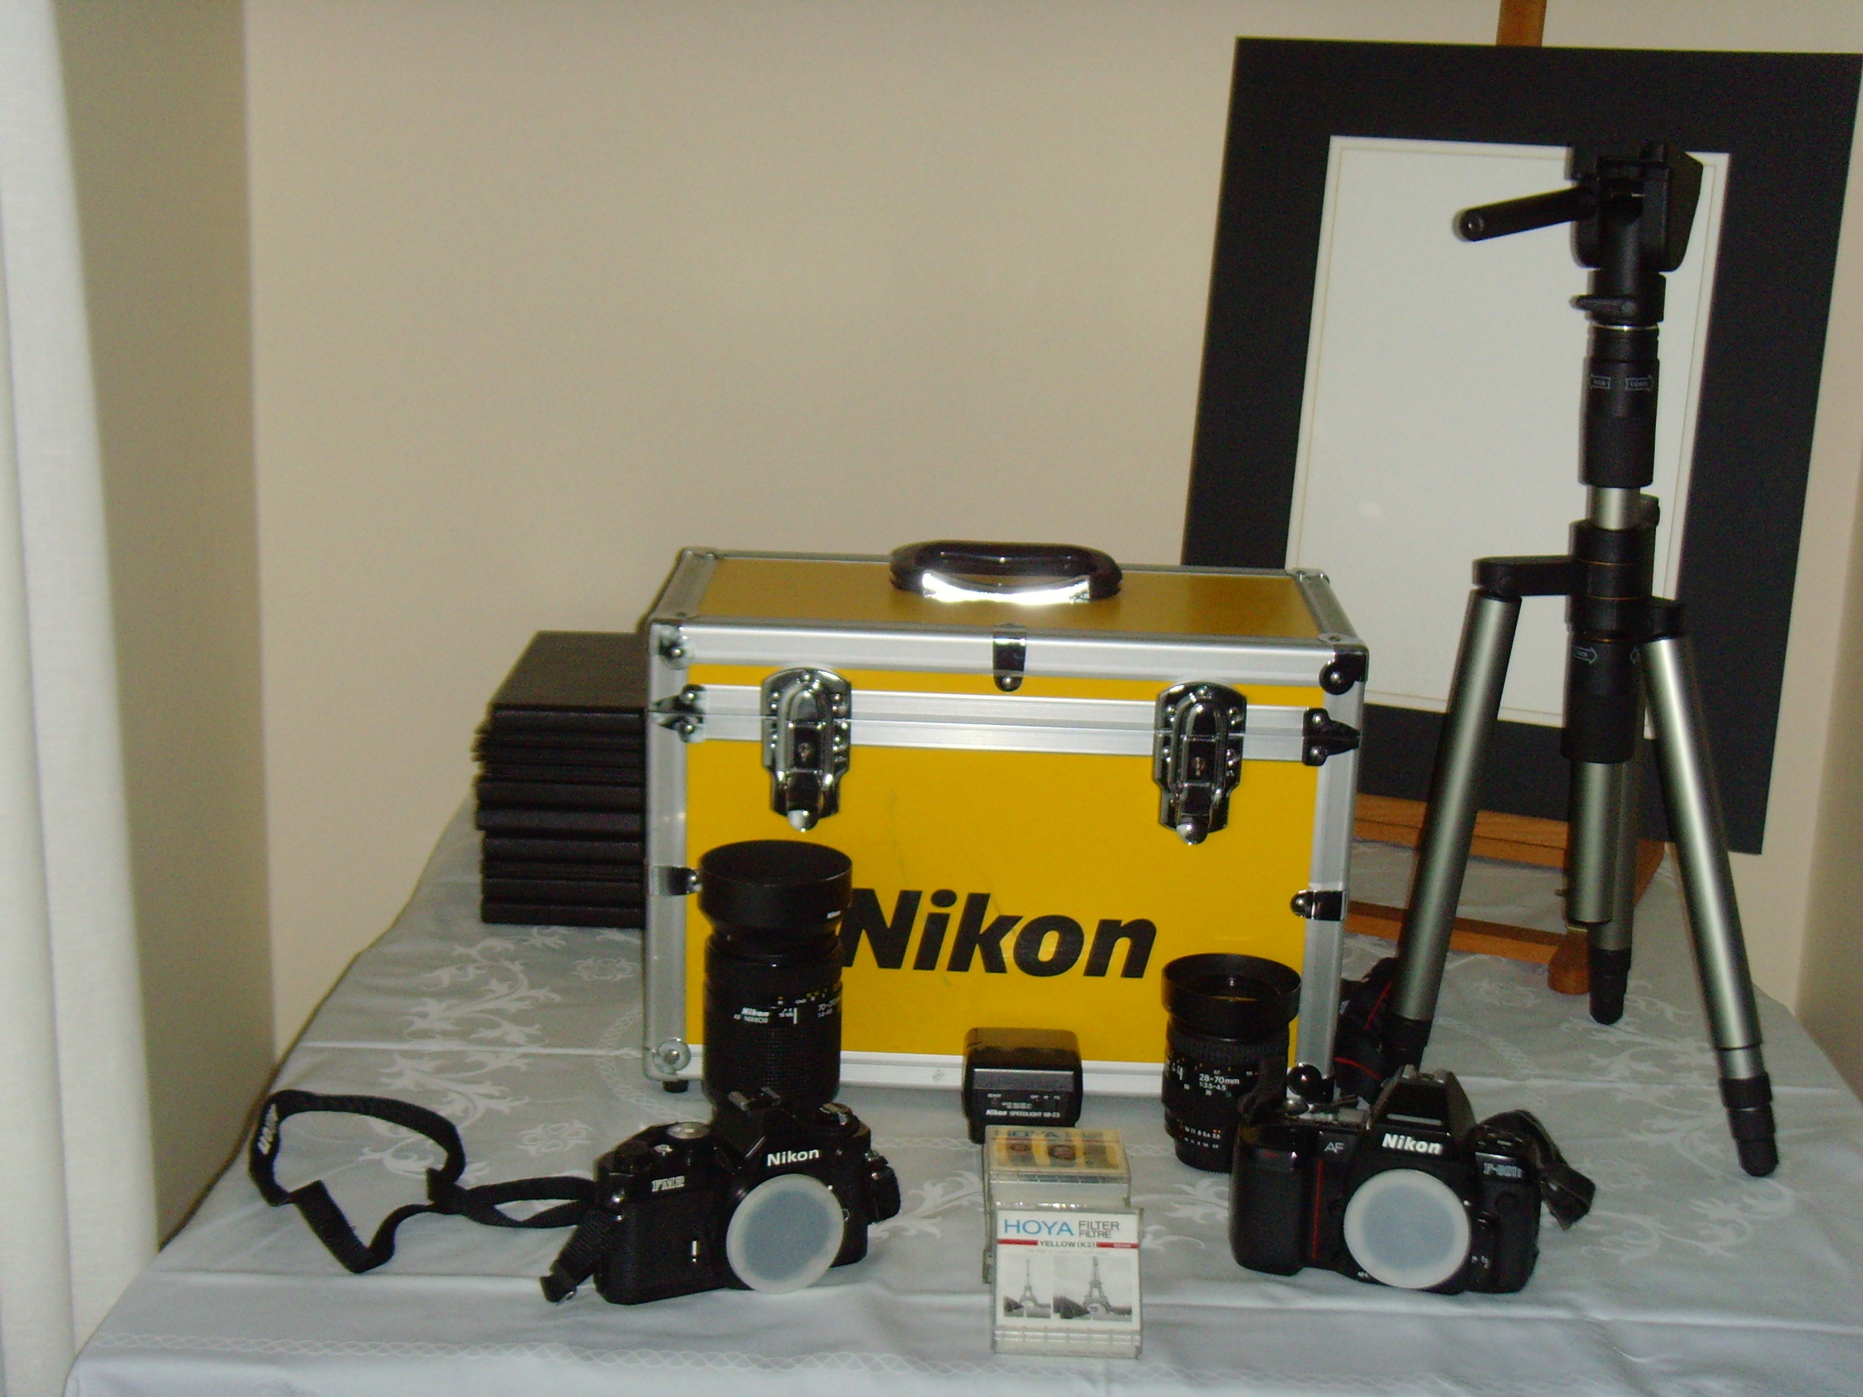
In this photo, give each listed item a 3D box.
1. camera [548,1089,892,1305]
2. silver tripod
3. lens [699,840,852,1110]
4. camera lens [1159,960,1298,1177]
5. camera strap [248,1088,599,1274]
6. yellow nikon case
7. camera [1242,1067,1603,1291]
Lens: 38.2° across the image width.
[{"bbox_3d":[-0.098,0.237,1.308,0.153,0.092,0.063,-4,17,-22],"label":"camera"},{"bbox_3d":[0.353,-0.030,1.481,0.207,0.545,0.238,0,16,-9],"label":"silver tripod"},{"bbox_3d":[-0.085,0.164,1.452,0.081,0.156,0.081,2,16,0],"label":"lens"},{"bbox_3d":[0.161,0.199,1.465,0.075,0.100,0.075,2,16,0],"label":"camera lens"},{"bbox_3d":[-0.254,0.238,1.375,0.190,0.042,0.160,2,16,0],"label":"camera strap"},{"bbox_3d":[0.039,0.059,1.563,0.390,0.304,0.190,2,16,0],"label":"yellow nikon case"},{"bbox_3d":[0.229,0.233,1.345,0.159,0.103,0.067,5,16,11],"label":"camera"}]

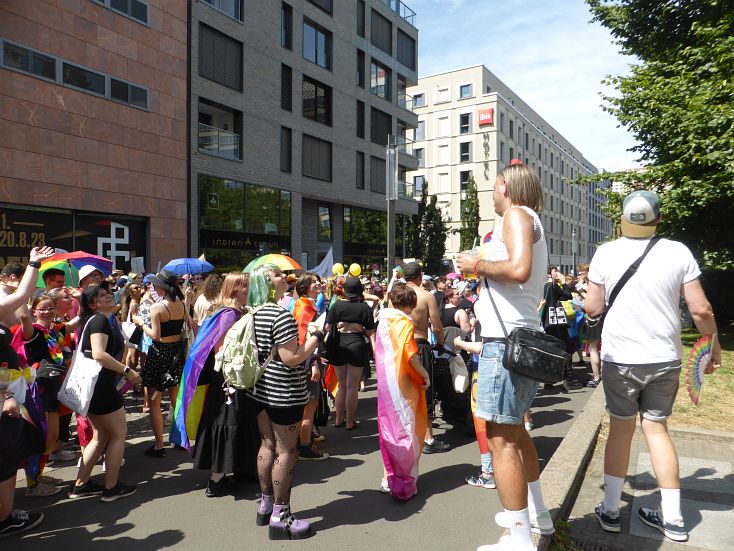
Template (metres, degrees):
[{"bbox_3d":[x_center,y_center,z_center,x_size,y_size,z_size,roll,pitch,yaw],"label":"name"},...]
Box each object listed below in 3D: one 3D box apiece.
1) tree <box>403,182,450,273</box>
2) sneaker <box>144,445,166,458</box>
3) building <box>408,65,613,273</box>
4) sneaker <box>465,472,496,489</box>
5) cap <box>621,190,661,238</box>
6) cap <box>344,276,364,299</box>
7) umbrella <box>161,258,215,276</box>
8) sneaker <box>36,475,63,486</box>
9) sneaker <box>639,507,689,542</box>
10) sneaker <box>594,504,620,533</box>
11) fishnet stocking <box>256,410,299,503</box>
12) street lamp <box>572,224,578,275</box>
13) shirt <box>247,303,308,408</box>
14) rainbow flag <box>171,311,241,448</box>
[{"bbox_3d":[5.056,-3.284,44.000,3.900,9.400,3.700,0,0,0],"label":"tree"},{"bbox_3d":[-1.955,1.605,4.680,0.245,0.100,0.095,0,1,24],"label":"sneaker"},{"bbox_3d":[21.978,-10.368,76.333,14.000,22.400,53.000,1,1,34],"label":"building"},{"bbox_3d":[0.915,1.631,4.050,0.285,0.115,0.100,0,1,18],"label":"sneaker"},{"bbox_3d":[1.425,-0.322,2.650,0.175,0.155,0.270,0,28,40],"label":"cap"},{"bbox_3d":[-0.135,0.135,5.480,0.190,0.160,0.250,0,19,0],"label":"cap"},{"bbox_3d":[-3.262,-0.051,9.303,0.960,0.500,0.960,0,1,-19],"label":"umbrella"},{"bbox_3d":[-2.488,1.580,3.990,0.255,0.100,0.095,0,0,-12],"label":"sneaker"},{"bbox_3d":[1.595,1.304,2.750,0.110,0.115,0.295,0,0,-15],"label":"sneaker"},{"bbox_3d":[1.298,1.288,2.745,0.105,0.105,0.280,0,1,9],"label":"sneaker"},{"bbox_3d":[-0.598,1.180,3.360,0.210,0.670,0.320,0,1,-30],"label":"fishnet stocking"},{"bbox_3d":[13.070,-0.850,32.000,0.260,4.500,0.260,0,1,32],"label":"street lamp"},{"bbox_3d":[-0.570,0.503,3.240,0.320,0.650,0.430,0,0,-29],"label":"shirt"},{"bbox_3d":[-1.180,0.745,3.720,0.340,1.020,0.500,0,0,-41],"label":"rainbow flag"}]

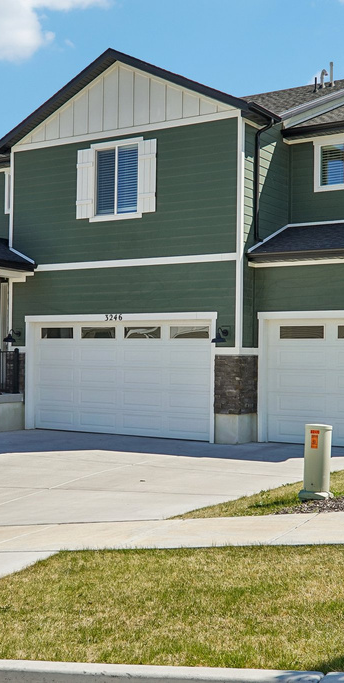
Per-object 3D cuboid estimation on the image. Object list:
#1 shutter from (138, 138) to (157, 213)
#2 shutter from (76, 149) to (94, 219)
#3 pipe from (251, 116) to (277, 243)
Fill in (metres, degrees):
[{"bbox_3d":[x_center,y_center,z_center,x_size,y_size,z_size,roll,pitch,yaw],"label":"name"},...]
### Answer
[{"bbox_3d":[-0.539,-3.514,18.784,0.470,1.570,0.060,0,-1,33],"label":"shutter"},{"bbox_3d":[-1.960,-3.512,19.717,0.470,1.570,0.060,0,-1,33],"label":"shutter"},{"bbox_3d":[1.825,-3.241,17.756,0.430,2.500,0.110,0,-1,33],"label":"pipe"}]

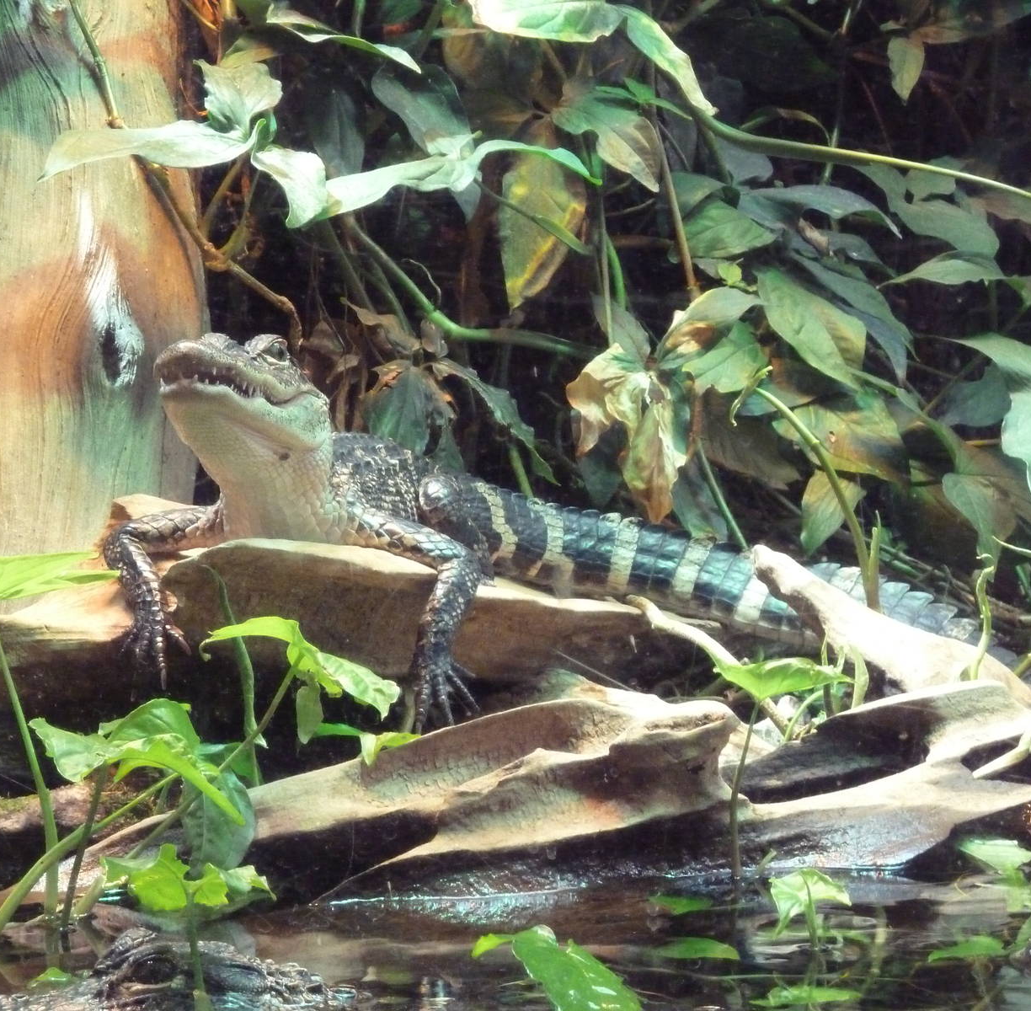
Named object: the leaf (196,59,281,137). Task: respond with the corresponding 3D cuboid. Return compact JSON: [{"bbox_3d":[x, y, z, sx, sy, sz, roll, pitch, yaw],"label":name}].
[{"bbox_3d":[-0.195,-0.288,2.475,0.061,0.053,0.042,0,8,0],"label":"leaf"}]

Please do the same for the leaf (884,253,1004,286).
[{"bbox_3d":[0.350,-0.192,2.860,0.099,0.025,0.052,-2,8,-11],"label":"leaf"}]

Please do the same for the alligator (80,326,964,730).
[{"bbox_3d":[0.062,0.006,2.660,0.820,0.300,0.310,-6,9,-40],"label":"alligator"}]

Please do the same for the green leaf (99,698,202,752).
[{"bbox_3d":[-0.182,0.110,1.750,0.050,0.024,0.030,0,8,0],"label":"green leaf"}]

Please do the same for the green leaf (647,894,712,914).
[{"bbox_3d":[0.105,0.254,2.236,0.043,0.010,0.044,0,8,0],"label":"green leaf"}]

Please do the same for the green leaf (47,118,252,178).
[{"bbox_3d":[-0.256,-0.248,2.444,0.148,0.040,0.073,0,8,0],"label":"green leaf"}]

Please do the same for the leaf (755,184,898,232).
[{"bbox_3d":[0.189,-0.181,2.130,0.088,0.020,0.045,16,25,7],"label":"leaf"}]

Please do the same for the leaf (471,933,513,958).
[{"bbox_3d":[-0.012,0.218,1.740,0.020,0.011,0.015,-2,8,-12],"label":"leaf"}]

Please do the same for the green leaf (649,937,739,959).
[{"bbox_3d":[0.089,0.220,1.740,0.043,0.007,0.028,1,8,6],"label":"green leaf"}]

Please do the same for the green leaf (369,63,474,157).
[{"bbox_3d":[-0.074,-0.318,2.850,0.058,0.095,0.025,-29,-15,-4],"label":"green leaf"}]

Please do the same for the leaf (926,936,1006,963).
[{"bbox_3d":[0.223,0.220,1.740,0.038,0.009,0.028,-1,8,-6],"label":"leaf"}]

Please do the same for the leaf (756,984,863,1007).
[{"bbox_3d":[0.139,0.234,1.670,0.052,0.007,0.028,0,8,0],"label":"leaf"}]

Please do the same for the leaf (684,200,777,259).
[{"bbox_3d":[0.176,-0.225,2.860,0.076,0.047,0.042,0,8,0],"label":"leaf"}]

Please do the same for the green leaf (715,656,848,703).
[{"bbox_3d":[0.178,0.117,2.340,0.089,0.023,0.057,0,8,0],"label":"green leaf"}]

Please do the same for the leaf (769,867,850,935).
[{"bbox_3d":[0.180,0.242,2.142,0.050,0.032,0.047,0,8,0],"label":"leaf"}]

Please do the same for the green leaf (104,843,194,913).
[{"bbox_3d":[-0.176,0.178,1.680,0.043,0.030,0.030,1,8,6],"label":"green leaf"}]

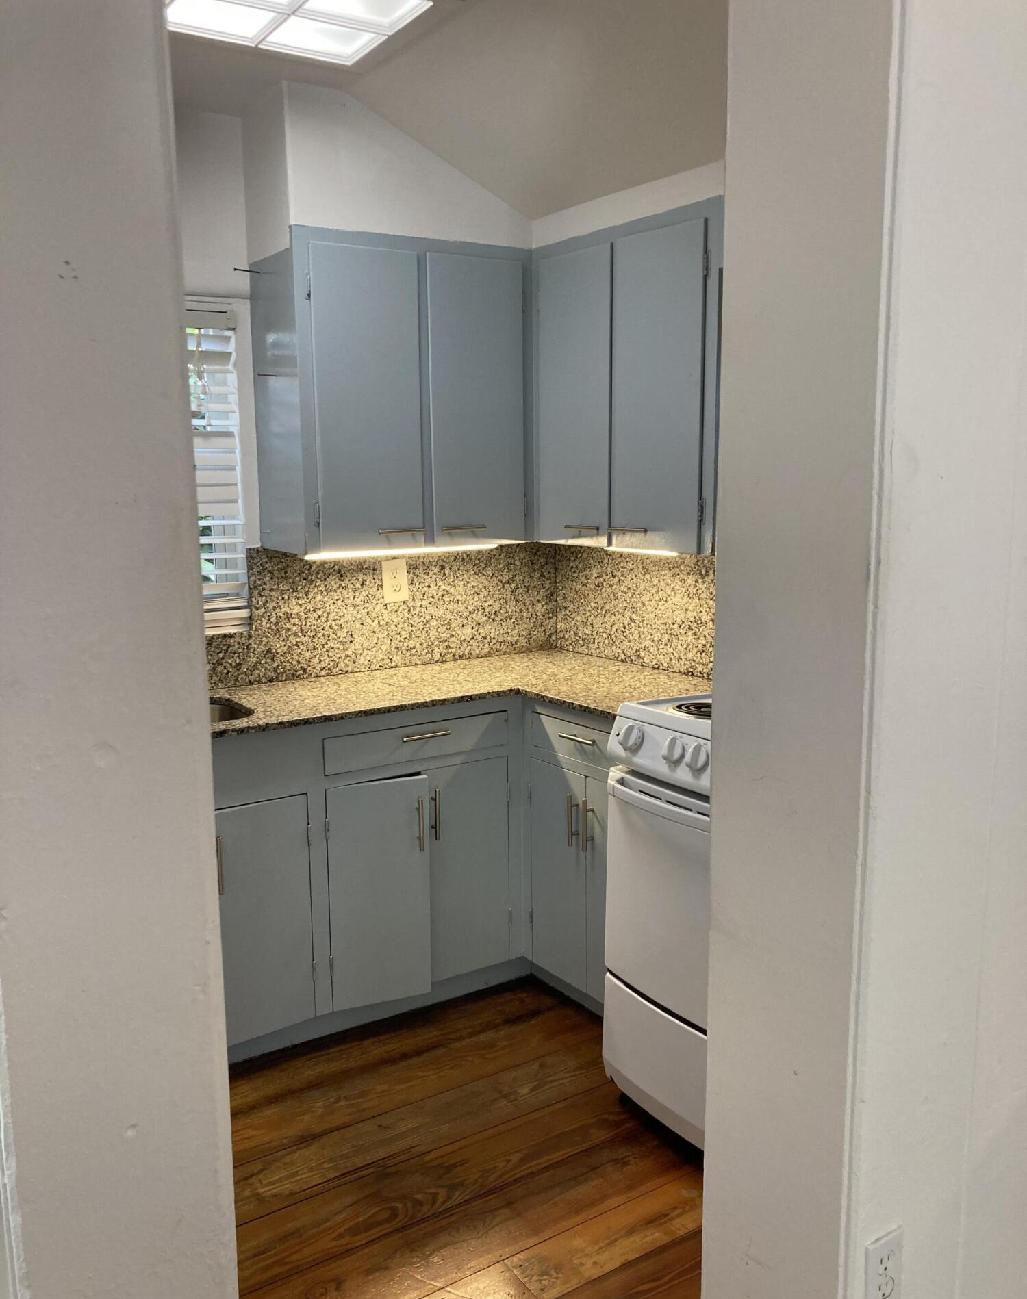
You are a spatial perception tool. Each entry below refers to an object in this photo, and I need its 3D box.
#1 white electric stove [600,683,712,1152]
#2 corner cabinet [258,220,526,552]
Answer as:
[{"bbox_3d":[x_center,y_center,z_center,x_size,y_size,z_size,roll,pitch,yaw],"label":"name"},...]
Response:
[{"bbox_3d":[0.582,0.585,2.448,0.606,0.926,0.515,-7,11,-33],"label":"white electric stove"},{"bbox_3d":[-0.307,-0.674,3.008,0.705,0.787,0.318,-7,11,-33],"label":"corner cabinet"}]

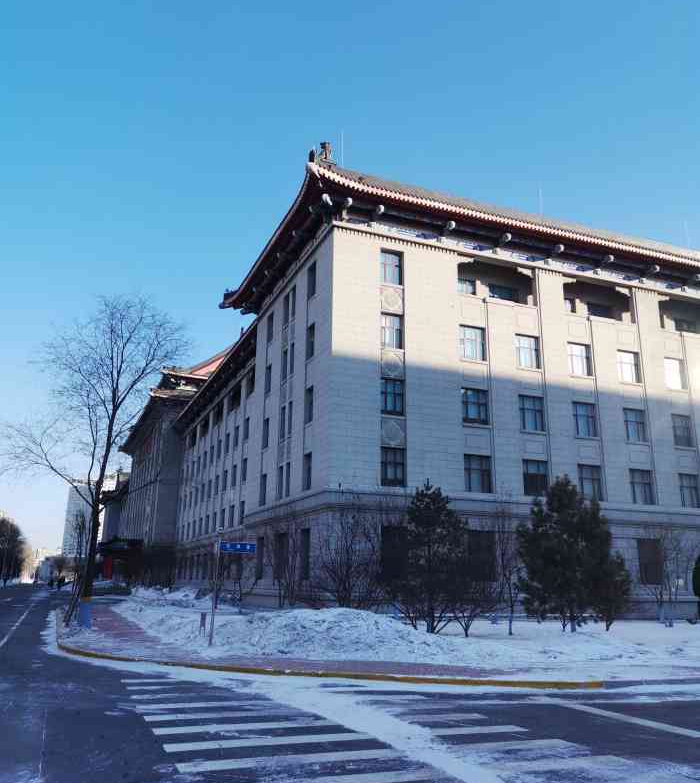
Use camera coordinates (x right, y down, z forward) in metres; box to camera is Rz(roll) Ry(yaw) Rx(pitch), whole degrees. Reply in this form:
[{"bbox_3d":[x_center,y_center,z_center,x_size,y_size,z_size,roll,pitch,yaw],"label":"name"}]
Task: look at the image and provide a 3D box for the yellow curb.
[{"bbox_3d":[-2.405,6.199,15.975,15.393,0.140,2.014,-8,-17,30],"label":"yellow curb"}]

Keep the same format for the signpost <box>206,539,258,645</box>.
[{"bbox_3d":[-3.393,5.641,19.849,1.130,2.923,0.120,9,-17,-28],"label":"signpost"}]

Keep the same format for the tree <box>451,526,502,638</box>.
[{"bbox_3d":[4.188,6.247,23.205,1.700,3.560,1.700,-2,-15,10],"label":"tree"}]

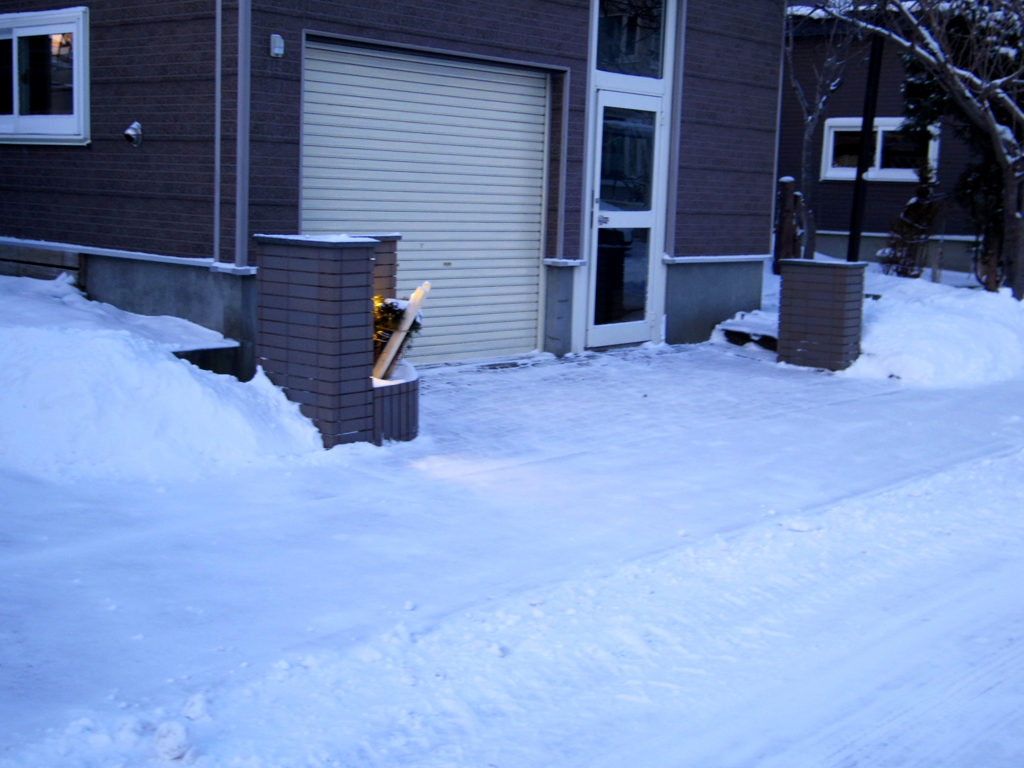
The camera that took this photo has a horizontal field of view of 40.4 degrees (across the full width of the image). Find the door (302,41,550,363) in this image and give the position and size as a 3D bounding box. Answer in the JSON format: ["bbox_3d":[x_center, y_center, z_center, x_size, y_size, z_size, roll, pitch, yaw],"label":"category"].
[{"bbox_3d":[-0.575,-1.233,9.950,0.100,2.183,2.519,9,11,41],"label":"door"}]

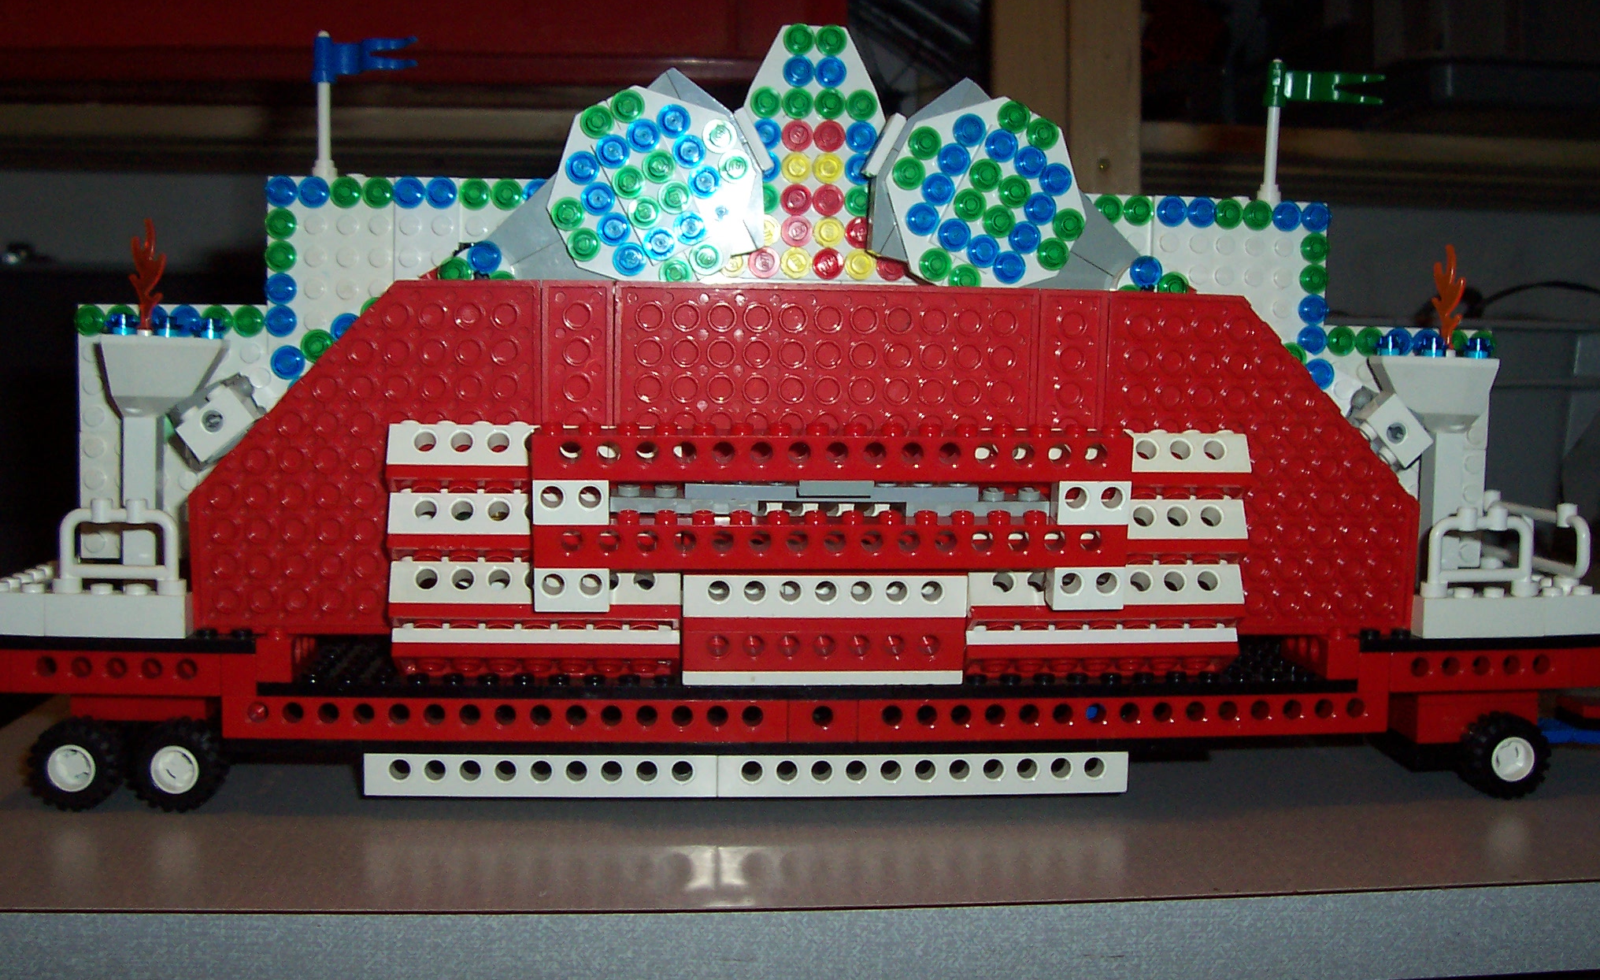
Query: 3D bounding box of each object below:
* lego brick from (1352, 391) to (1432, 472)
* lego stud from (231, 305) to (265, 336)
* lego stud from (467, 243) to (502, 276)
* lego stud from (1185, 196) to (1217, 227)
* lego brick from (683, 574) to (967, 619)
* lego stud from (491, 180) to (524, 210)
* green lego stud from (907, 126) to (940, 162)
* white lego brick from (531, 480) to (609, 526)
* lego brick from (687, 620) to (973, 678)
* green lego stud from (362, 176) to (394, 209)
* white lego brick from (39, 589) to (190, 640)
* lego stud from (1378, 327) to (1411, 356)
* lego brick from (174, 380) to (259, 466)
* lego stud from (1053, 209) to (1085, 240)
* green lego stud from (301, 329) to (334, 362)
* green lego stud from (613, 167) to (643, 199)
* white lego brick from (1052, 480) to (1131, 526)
[{"bbox_3d":[0.146,-0.014,0.423,0.011,0.016,0.008,-41,8,-1],"label":"lego brick"},{"bbox_3d":[-0.137,-0.042,0.424,0.008,0.008,0.005,0,4,-5],"label":"lego stud"},{"bbox_3d":[-0.074,-0.055,0.403,0.008,0.008,0.005,0,7,-8],"label":"lego stud"},{"bbox_3d":[0.103,-0.071,0.439,0.008,0.008,0.005,0,6,-5],"label":"lego stud"},{"bbox_3d":[0.006,0.023,0.387,0.064,0.011,0.008,0,6,-5],"label":"lego brick"},{"bbox_3d":[-0.073,-0.074,0.428,0.008,0.008,0.005,0,4,-5],"label":"lego stud"},{"bbox_3d":[0.030,-0.083,0.409,0.008,0.008,0.005,0,4,-5],"label":"green lego stud"},{"bbox_3d":[-0.048,0.001,0.363,0.016,0.010,0.008,0,14,-5],"label":"white lego brick"},{"bbox_3d":[0.005,0.034,0.388,0.064,0.012,0.008,0,6,-5],"label":"lego brick"},{"bbox_3d":[-0.104,-0.073,0.422,0.008,0.008,0.005,0,6,-5],"label":"green lego stud"},{"bbox_3d":[-0.152,0.027,0.382,0.032,0.010,0.008,0,4,-5],"label":"white lego brick"},{"bbox_3d":[0.152,-0.038,0.439,0.008,0.005,0.008,0,4,-5],"label":"lego stud"},{"bbox_3d":[-0.135,-0.016,0.397,0.016,0.011,0.008,-40,6,-1],"label":"lego brick"},{"bbox_3d":[0.065,-0.064,0.411,0.008,0.008,0.005,0,6,-6],"label":"lego stud"},{"bbox_3d":[-0.111,-0.033,0.393,0.008,0.008,0.005,0,5,-5],"label":"green lego stud"},{"bbox_3d":[-0.040,-0.071,0.397,0.008,0.008,0.005,0,8,-5],"label":"green lego stud"},{"bbox_3d":[0.063,0.001,0.373,0.016,0.010,0.008,0,14,-5],"label":"white lego brick"}]

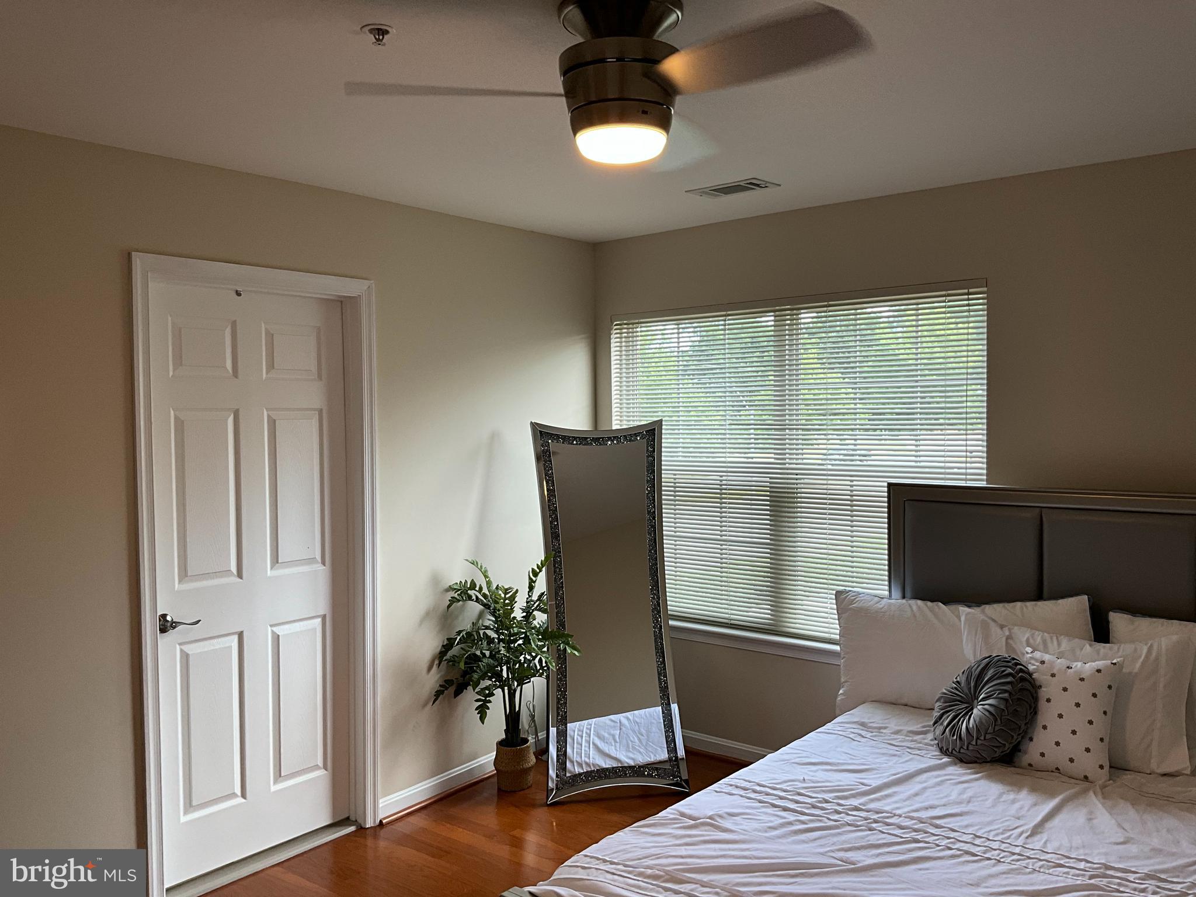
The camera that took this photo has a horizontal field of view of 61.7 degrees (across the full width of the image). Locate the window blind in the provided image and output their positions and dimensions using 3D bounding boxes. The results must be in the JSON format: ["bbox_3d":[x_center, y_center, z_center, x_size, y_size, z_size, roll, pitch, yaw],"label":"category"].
[{"bbox_3d":[0.778,0.095,4.314,1.775,1.427,0.060,1,2,40],"label":"window blind"}]

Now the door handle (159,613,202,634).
[{"bbox_3d":[-1.406,0.586,3.355,0.065,0.067,0.140,1,2,40],"label":"door handle"}]

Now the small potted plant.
[{"bbox_3d":[-0.338,0.953,4.183,0.460,1.000,0.620,1,2,40],"label":"small potted plant"}]

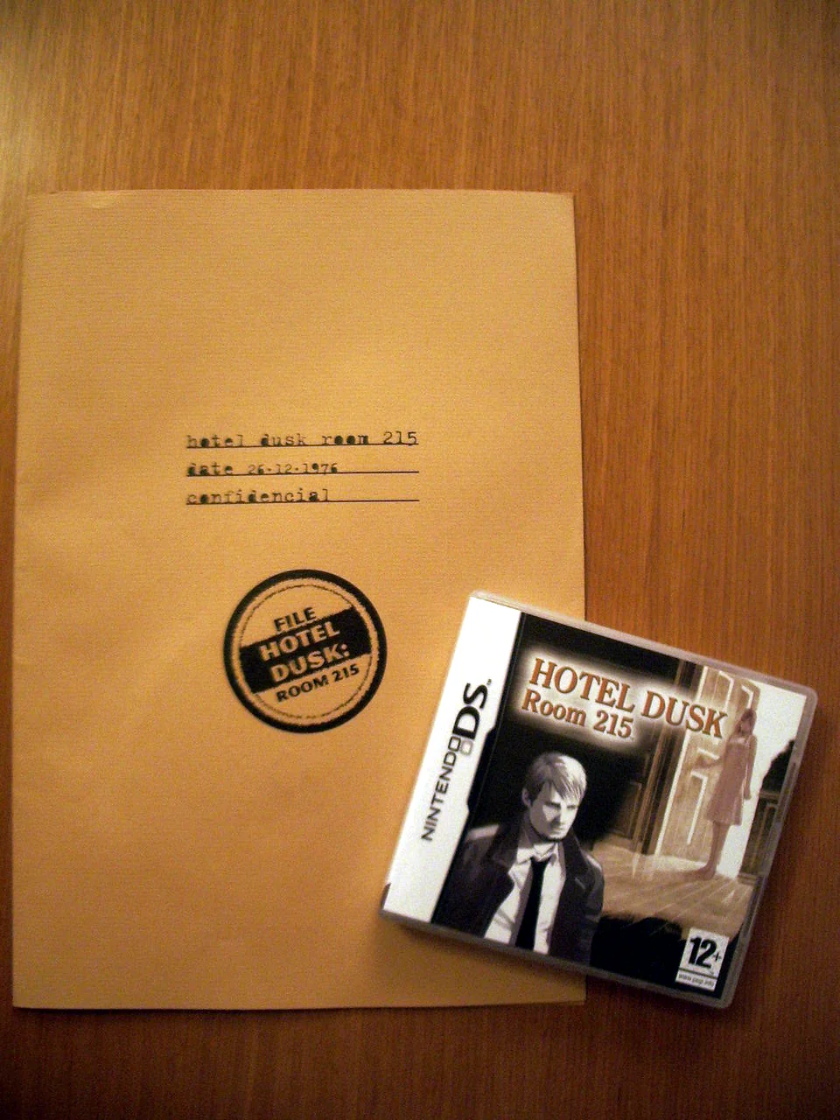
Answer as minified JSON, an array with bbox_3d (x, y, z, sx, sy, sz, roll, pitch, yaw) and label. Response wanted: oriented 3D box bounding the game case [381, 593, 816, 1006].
[{"bbox_3d":[0.068,0.090,0.430,0.136,0.018,0.124,16,87,-2],"label":"game case"}]

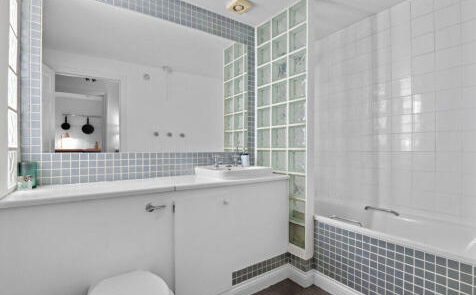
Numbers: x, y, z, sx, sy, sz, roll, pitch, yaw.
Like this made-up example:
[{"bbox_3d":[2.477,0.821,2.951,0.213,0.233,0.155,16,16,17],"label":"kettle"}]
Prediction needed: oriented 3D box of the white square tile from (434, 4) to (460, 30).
[{"bbox_3d":[1.543,-0.956,1.653,0.010,0.150,0.146,1,-1,-39],"label":"white square tile"}]

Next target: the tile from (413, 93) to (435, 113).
[{"bbox_3d":[1.450,-0.349,1.761,0.010,0.150,0.146,1,-1,-37],"label":"tile"}]

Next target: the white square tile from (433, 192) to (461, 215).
[{"bbox_3d":[1.519,0.406,1.619,0.010,0.149,0.149,0,0,-37],"label":"white square tile"}]

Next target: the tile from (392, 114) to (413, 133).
[{"bbox_3d":[1.363,-0.195,1.874,0.010,0.150,0.146,1,-1,-37],"label":"tile"}]

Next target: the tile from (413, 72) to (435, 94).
[{"bbox_3d":[1.450,-0.501,1.763,0.010,0.150,0.146,1,-1,-37],"label":"tile"}]

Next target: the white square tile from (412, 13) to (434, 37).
[{"bbox_3d":[1.452,-0.955,1.764,0.010,0.150,0.146,1,-1,-39],"label":"white square tile"}]

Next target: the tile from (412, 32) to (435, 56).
[{"bbox_3d":[1.450,-0.805,1.767,0.010,0.150,0.146,1,-1,-37],"label":"tile"}]

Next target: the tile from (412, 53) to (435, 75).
[{"bbox_3d":[1.436,-0.633,1.739,0.010,0.149,0.149,0,0,-37],"label":"tile"}]

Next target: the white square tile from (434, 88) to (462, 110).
[{"bbox_3d":[1.537,-0.350,1.646,0.010,0.150,0.146,1,-1,-37],"label":"white square tile"}]

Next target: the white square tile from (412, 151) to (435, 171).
[{"bbox_3d":[1.449,0.107,1.755,0.010,0.150,0.146,1,-1,-37],"label":"white square tile"}]

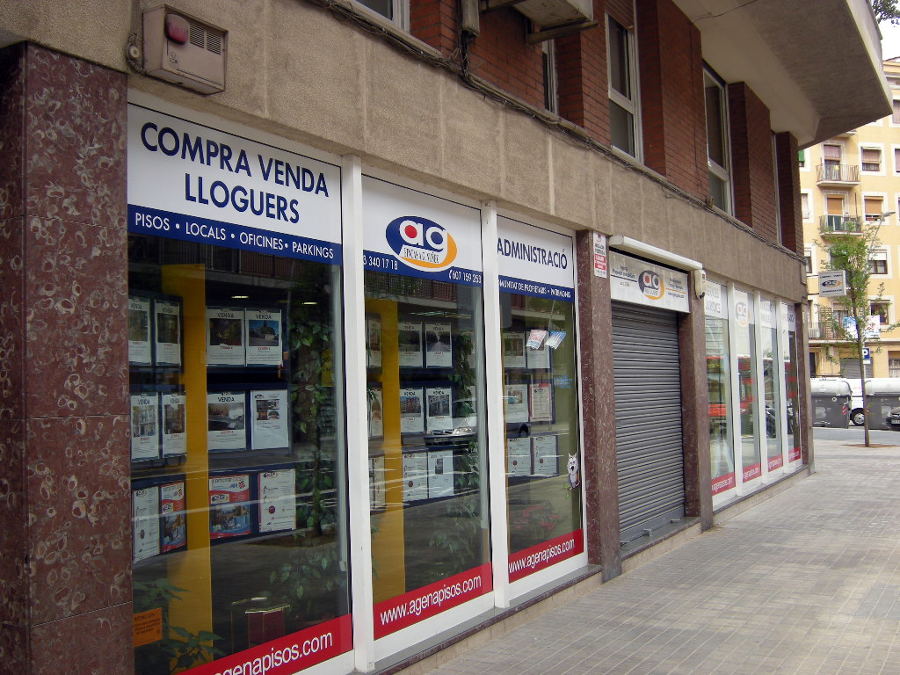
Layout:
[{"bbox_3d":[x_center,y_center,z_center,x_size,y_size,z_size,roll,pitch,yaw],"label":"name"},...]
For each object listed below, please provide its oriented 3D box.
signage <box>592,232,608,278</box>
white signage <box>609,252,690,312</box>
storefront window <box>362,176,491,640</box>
[{"bbox_3d":[1.218,-0.658,7.925,0.020,0.345,0.280,-3,-3,30],"label":"signage"},{"bbox_3d":[1.883,-0.483,9.130,0.060,0.408,2.270,-3,-3,30],"label":"white signage"},{"bbox_3d":[-0.110,0.377,5.849,0.080,2.480,1.428,-3,-3,30],"label":"storefront window"}]

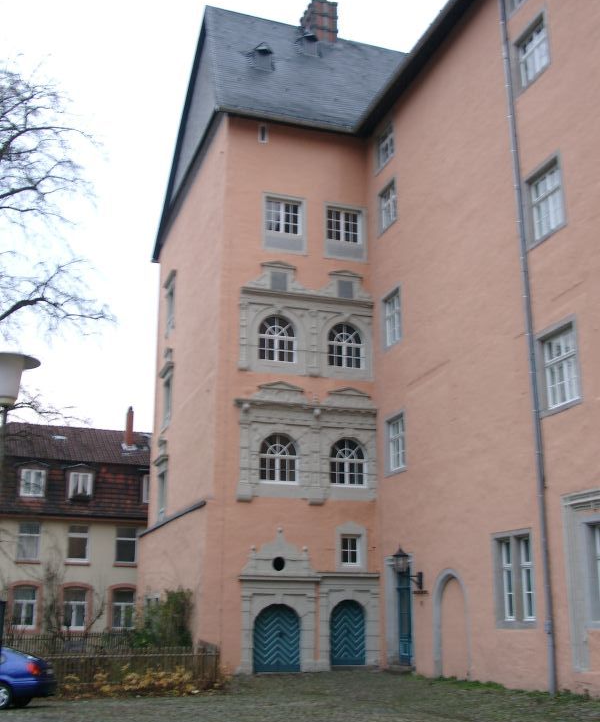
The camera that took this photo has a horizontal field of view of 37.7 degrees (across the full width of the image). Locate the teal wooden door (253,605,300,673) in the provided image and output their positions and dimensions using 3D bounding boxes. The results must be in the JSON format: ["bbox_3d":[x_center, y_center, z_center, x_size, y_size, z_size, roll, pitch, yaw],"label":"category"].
[{"bbox_3d":[-0.787,9.465,29.976,1.659,2.223,0.150,6,-18,-18],"label":"teal wooden door"}]

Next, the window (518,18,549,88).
[{"bbox_3d":[6.066,-8.017,22.864,0.200,1.360,1.200,6,-18,-17],"label":"window"}]

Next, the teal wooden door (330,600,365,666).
[{"bbox_3d":[1.697,9.517,30.824,1.299,2.213,0.150,6,-18,-18],"label":"teal wooden door"}]

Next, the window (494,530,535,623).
[{"bbox_3d":[5.156,5.273,21.207,0.200,2.120,1.500,6,-18,-17],"label":"window"}]

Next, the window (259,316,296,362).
[{"bbox_3d":[-0.766,-0.777,30.262,1.340,1.620,0.200,6,-18,-16],"label":"window"}]

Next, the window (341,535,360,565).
[{"bbox_3d":[1.657,6.220,28.828,0.670,0.940,0.200,6,-18,-16],"label":"window"}]

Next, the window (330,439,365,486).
[{"bbox_3d":[1.604,3.429,29.685,1.240,1.570,0.200,6,-18,-16],"label":"window"}]

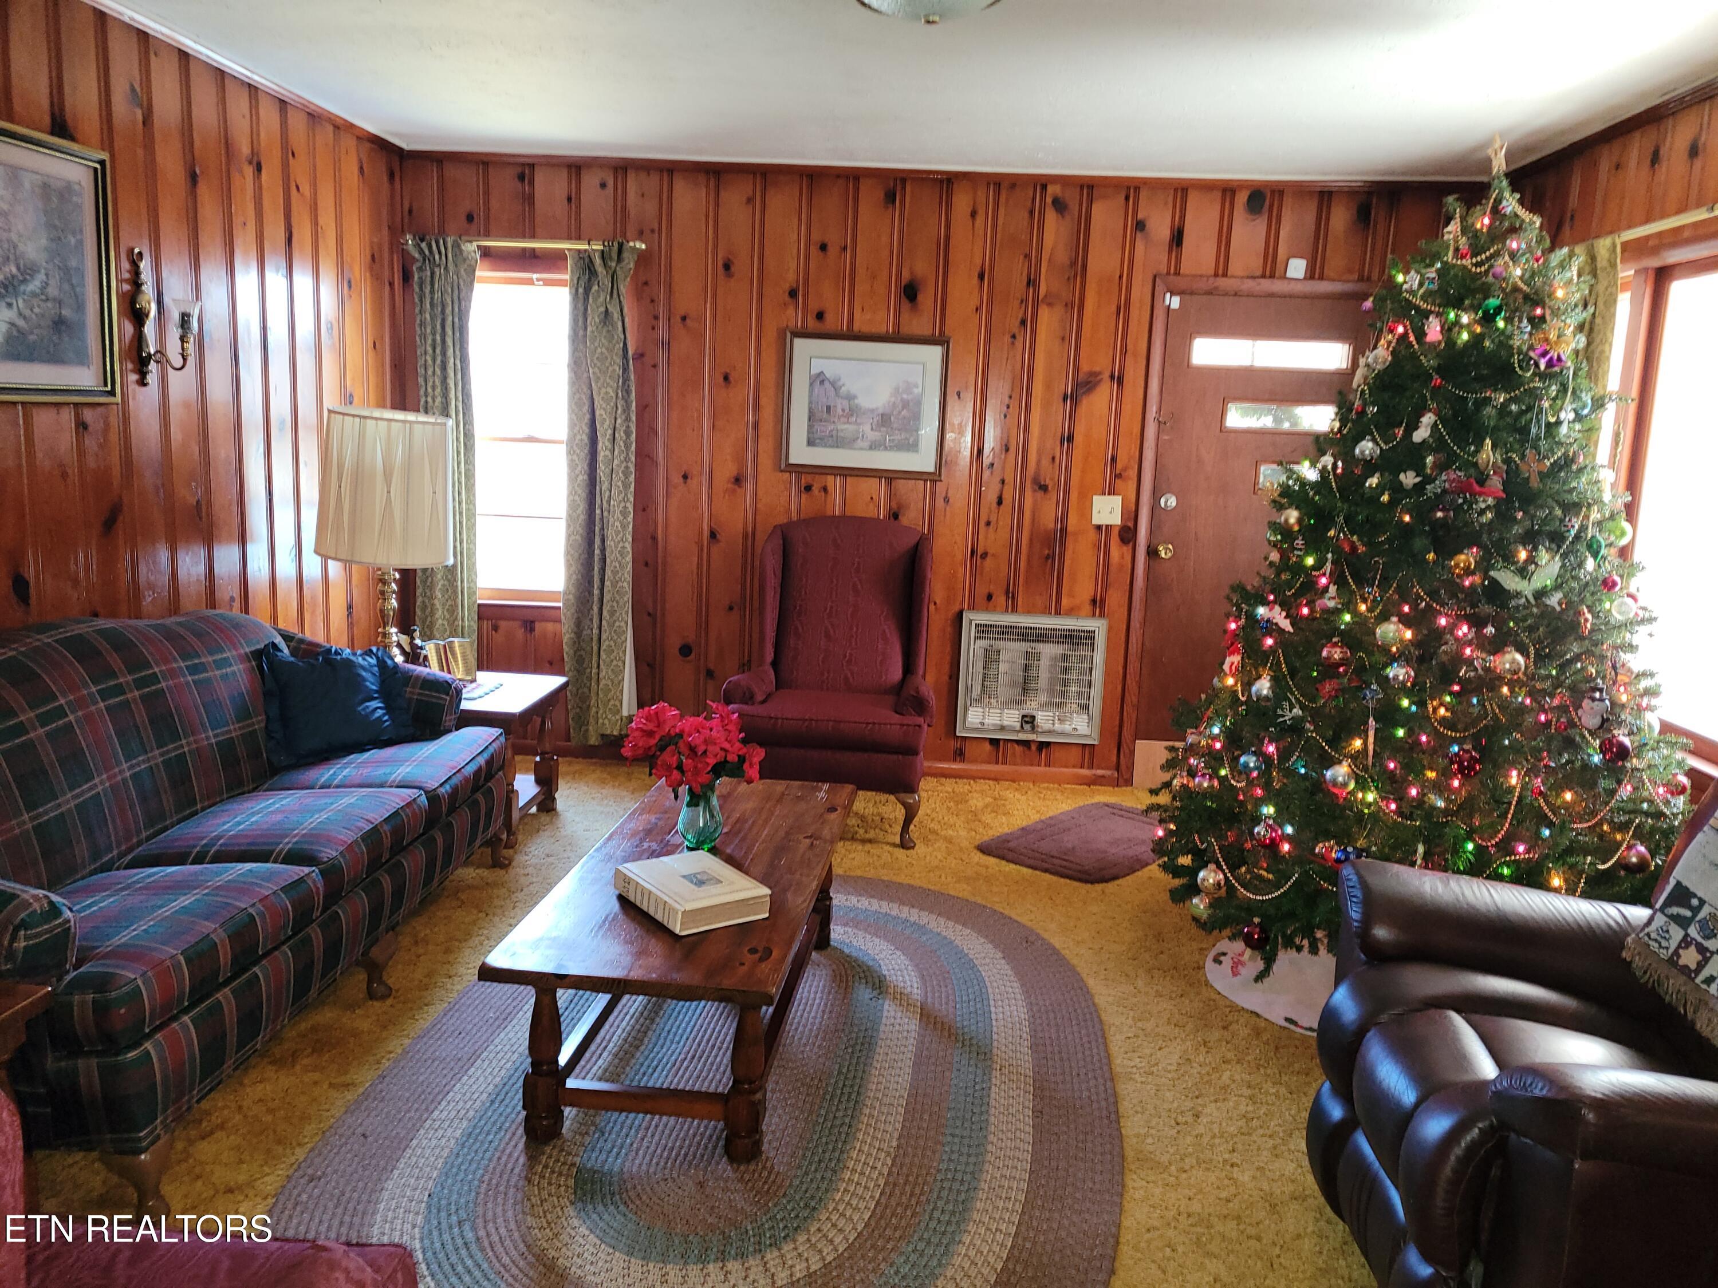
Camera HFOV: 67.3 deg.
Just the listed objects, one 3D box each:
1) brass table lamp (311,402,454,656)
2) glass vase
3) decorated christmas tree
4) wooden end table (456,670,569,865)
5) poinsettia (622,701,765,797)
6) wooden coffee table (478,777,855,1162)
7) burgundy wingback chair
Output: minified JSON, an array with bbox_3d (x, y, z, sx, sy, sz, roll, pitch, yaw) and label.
[{"bbox_3d":[-1.582,-0.307,4.366,0.440,0.930,0.440,4,10,6],"label":"brass table lamp"},{"bbox_3d":[-0.386,0.419,3.172,0.115,0.177,0.115,4,10,6],"label":"glass vase"},{"bbox_3d":[1.456,-0.115,3.267,1.250,2.200,1.250,4,10,6],"label":"decorated christmas tree"},{"bbox_3d":[-1.421,0.392,4.511,0.690,0.500,0.570,4,10,6],"label":"wooden end table"},{"bbox_3d":[-0.401,0.270,3.137,0.355,0.265,0.310,4,10,6],"label":"poinsettia"},{"bbox_3d":[-0.371,0.725,3.158,0.575,0.420,1.360,4,10,6],"label":"wooden coffee table"},{"bbox_3d":[-0.087,0.095,4.808,0.760,1.100,0.790,3,10,3],"label":"burgundy wingback chair"}]

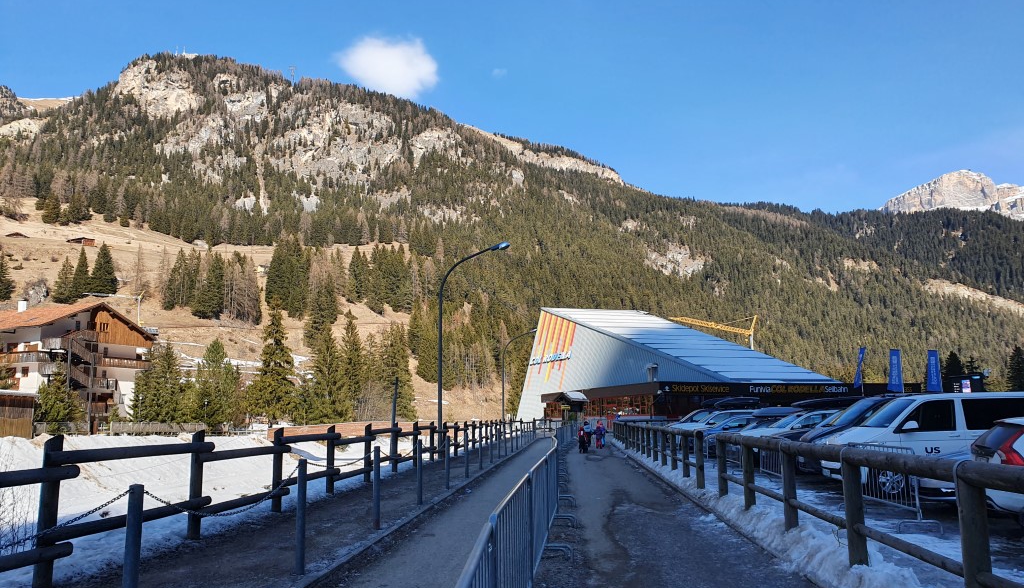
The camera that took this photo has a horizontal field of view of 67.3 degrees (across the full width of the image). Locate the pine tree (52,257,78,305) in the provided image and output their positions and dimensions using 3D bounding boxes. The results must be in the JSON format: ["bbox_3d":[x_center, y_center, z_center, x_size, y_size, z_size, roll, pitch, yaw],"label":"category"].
[{"bbox_3d":[-132.614,-4.045,228.429,6.846,14.473,6.846,0,-9,0],"label":"pine tree"}]

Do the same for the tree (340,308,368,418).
[{"bbox_3d":[-19.888,8.800,96.817,3.487,13.568,3.487,0,-9,0],"label":"tree"}]

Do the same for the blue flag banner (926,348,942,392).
[{"bbox_3d":[24.639,4.470,44.852,0.880,2.528,0.120,-3,-9,17],"label":"blue flag banner"}]

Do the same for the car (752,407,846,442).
[{"bbox_3d":[8.900,4.358,23.103,4.600,1.670,1.850,0,-9,3],"label":"car"}]

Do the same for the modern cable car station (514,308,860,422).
[{"bbox_3d":[13.695,5.852,72.174,19.000,13.800,41.000,2,-9,-14],"label":"modern cable car station"}]

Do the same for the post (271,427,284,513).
[{"bbox_3d":[-3.650,2.730,11.971,0.140,1.300,0.140,1,-9,-4],"label":"post"}]

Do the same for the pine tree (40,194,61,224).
[{"bbox_3d":[-225.654,-41.340,376.057,9.017,15.113,9.017,0,-9,0],"label":"pine tree"}]

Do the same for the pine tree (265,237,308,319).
[{"bbox_3d":[-66.140,-5.230,225.579,10.795,23.841,10.795,0,-9,0],"label":"pine tree"}]

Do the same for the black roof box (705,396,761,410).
[{"bbox_3d":[9.095,4.411,31.184,1.880,0.400,0.800,-2,-9,7],"label":"black roof box"}]

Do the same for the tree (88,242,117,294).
[{"bbox_3d":[-129.407,-8.146,244.282,8.849,16.810,8.849,0,-9,0],"label":"tree"}]

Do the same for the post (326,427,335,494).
[{"bbox_3d":[-3.384,3.105,14.426,0.140,1.277,0.140,0,-9,0],"label":"post"}]

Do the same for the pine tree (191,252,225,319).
[{"bbox_3d":[-85.774,-2.335,218.040,9.575,19.262,9.575,0,-9,0],"label":"pine tree"}]

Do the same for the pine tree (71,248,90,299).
[{"bbox_3d":[-136.167,-6.075,243.962,6.312,17.089,6.312,0,-9,0],"label":"pine tree"}]

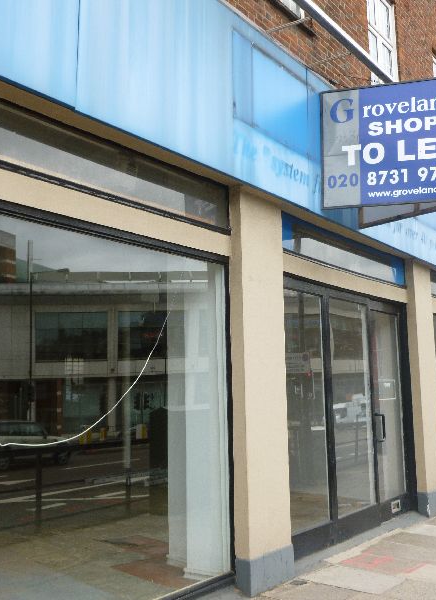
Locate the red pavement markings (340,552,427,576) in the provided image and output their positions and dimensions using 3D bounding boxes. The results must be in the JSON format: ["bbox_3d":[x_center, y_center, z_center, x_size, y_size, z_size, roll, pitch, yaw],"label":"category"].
[{"bbox_3d":[1.672,2.734,6.635,0.756,0.055,0.569,-7,-10,38],"label":"red pavement markings"}]

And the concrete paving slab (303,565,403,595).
[{"bbox_3d":[1.159,2.401,5.521,0.712,0.050,0.536,-7,-10,37],"label":"concrete paving slab"}]

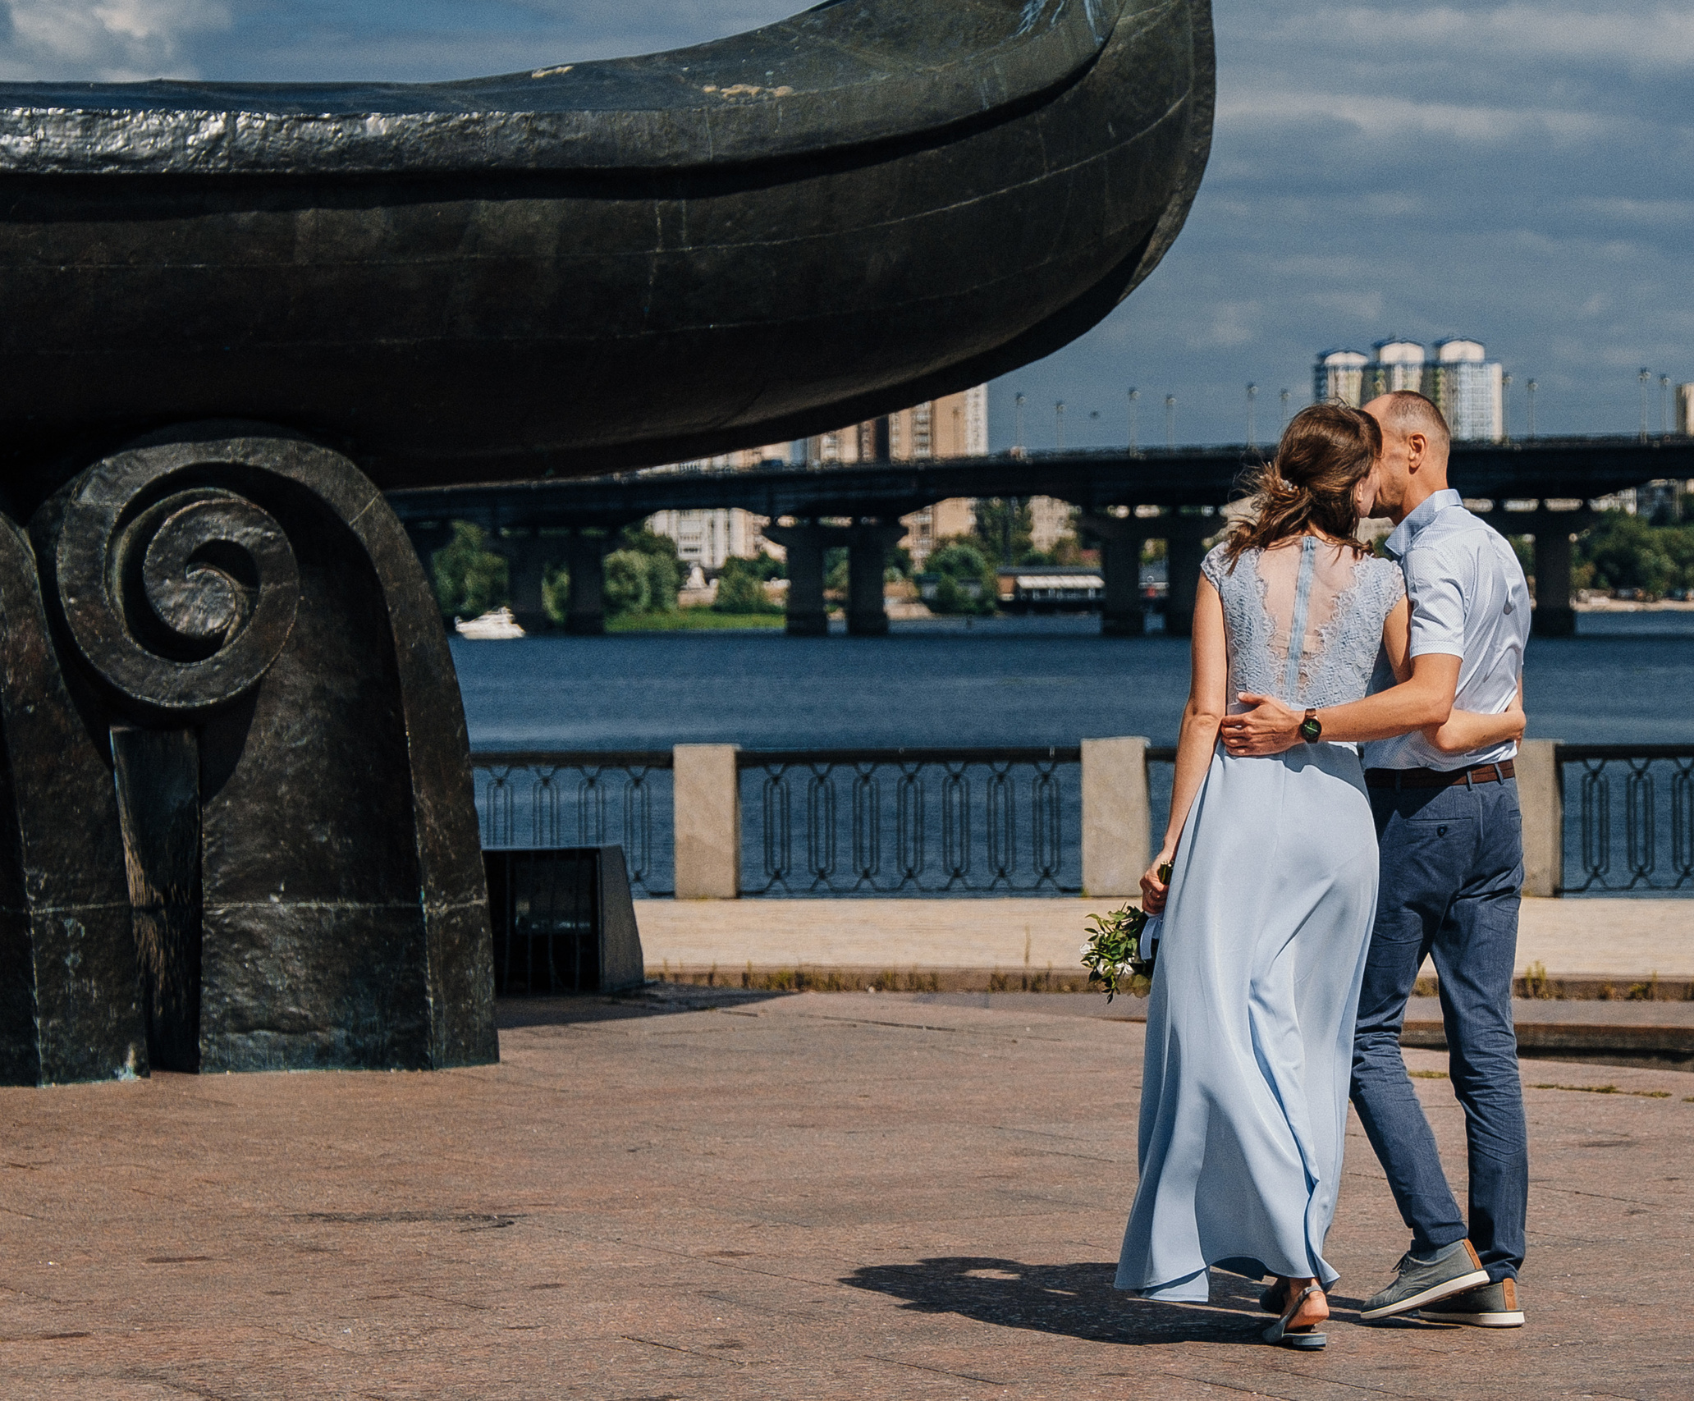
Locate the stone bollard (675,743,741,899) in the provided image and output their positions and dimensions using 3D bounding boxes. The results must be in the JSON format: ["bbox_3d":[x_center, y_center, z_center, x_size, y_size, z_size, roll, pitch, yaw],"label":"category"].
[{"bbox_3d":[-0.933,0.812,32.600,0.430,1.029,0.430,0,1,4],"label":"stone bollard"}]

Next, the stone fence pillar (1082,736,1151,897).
[{"bbox_3d":[1.795,0.778,32.200,0.430,1.053,0.430,0,1,4],"label":"stone fence pillar"}]

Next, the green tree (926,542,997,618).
[{"bbox_3d":[19.829,-20.938,830.000,12.660,12.930,12.660,0,1,0],"label":"green tree"}]

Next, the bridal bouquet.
[{"bbox_3d":[0.535,0.427,8.850,0.200,0.280,0.200,21,6,0],"label":"bridal bouquet"}]

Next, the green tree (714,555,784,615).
[{"bbox_3d":[-15.297,-17.540,740.000,10.530,9.020,10.530,0,1,0],"label":"green tree"}]

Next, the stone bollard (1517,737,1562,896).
[{"bbox_3d":[4.483,0.775,31.800,0.430,1.027,0.430,0,1,4],"label":"stone bollard"}]

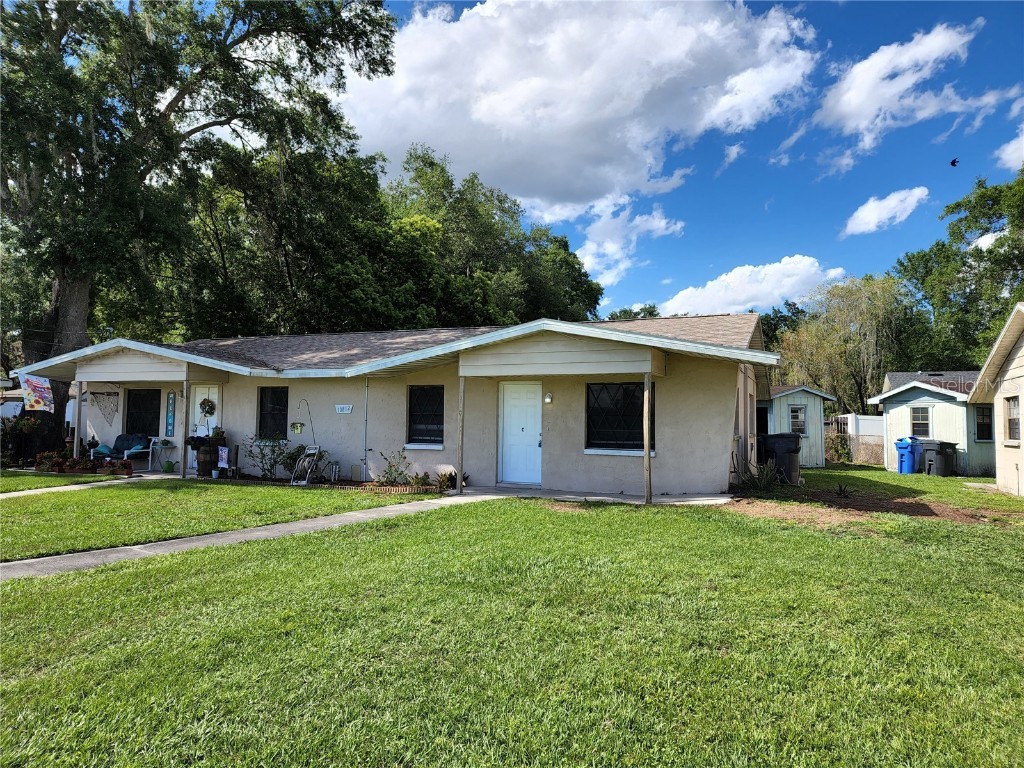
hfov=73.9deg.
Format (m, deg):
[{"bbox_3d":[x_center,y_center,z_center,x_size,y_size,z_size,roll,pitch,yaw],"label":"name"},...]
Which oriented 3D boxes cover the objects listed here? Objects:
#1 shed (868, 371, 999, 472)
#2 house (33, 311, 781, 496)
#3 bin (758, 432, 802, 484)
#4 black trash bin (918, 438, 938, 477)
[{"bbox_3d":[14.156,1.185,21.721,4.000,3.100,3.300,2,-3,-27],"label":"shed"},{"bbox_3d":[-2.121,0.383,19.524,18.440,3.980,11.990,-1,-3,23],"label":"house"},{"bbox_3d":[5.779,1.631,14.700,0.820,1.120,0.680,-1,-3,30],"label":"bin"},{"bbox_3d":[12.632,2.182,20.200,0.800,1.100,0.680,1,-3,-20],"label":"black trash bin"}]

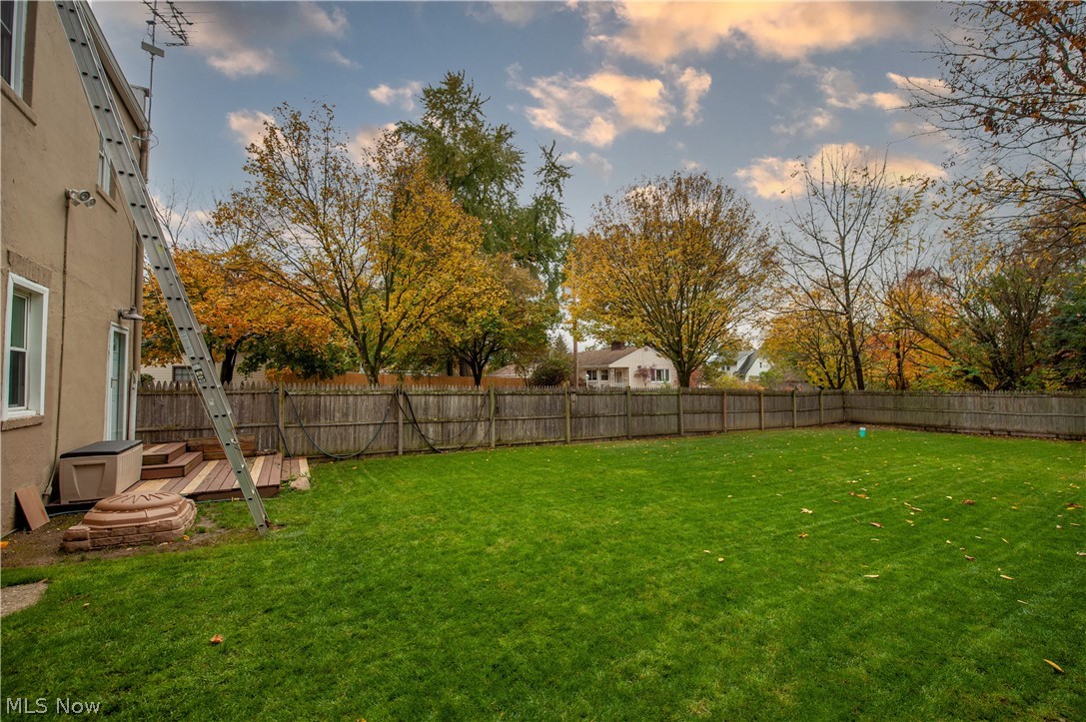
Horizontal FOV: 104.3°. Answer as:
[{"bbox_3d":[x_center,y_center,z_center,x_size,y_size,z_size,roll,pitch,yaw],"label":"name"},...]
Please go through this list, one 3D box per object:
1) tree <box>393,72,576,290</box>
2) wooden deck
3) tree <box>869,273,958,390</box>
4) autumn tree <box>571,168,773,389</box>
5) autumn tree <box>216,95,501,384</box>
[{"bbox_3d":[-3.736,-7.830,27.595,11.142,21.297,11.142,1,-4,-8],"label":"tree"},{"bbox_3d":[-5.366,1.955,7.001,2.550,0.200,3.100,2,-4,-31],"label":"wooden deck"},{"bbox_3d":[21.968,-1.087,25.165,4.705,8.323,4.705,-3,-5,41],"label":"tree"},{"bbox_3d":[6.685,-3.513,22.305,10.268,12.494,10.268,-1,-4,17],"label":"autumn tree"},{"bbox_3d":[-6.955,-3.531,15.781,9.154,11.813,9.154,2,-4,-24],"label":"autumn tree"}]

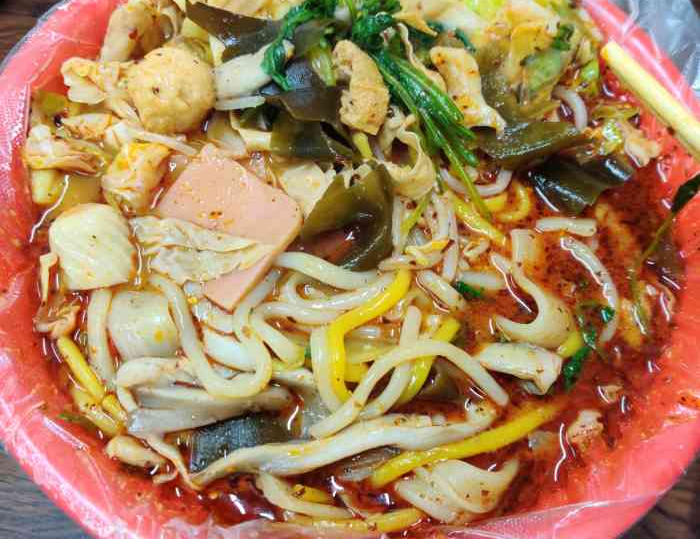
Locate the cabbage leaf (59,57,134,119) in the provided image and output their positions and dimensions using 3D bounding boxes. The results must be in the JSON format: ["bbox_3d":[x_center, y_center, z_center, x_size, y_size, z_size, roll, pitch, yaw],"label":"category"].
[{"bbox_3d":[-0.085,-0.061,0.246,0.027,0.013,0.019,-14,64,-10],"label":"cabbage leaf"}]

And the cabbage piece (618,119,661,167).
[{"bbox_3d":[0.100,-0.044,0.252,0.015,0.012,0.014,0,63,-3],"label":"cabbage piece"}]

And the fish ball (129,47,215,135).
[{"bbox_3d":[-0.060,-0.060,0.244,0.029,0.029,0.029,0,63,-3],"label":"fish ball"}]

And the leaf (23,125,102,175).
[{"bbox_3d":[-0.095,-0.040,0.239,0.027,0.012,0.015,-1,63,-4],"label":"leaf"}]

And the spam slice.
[{"bbox_3d":[-0.040,-0.013,0.228,0.042,0.006,0.043,26,64,10],"label":"spam slice"}]

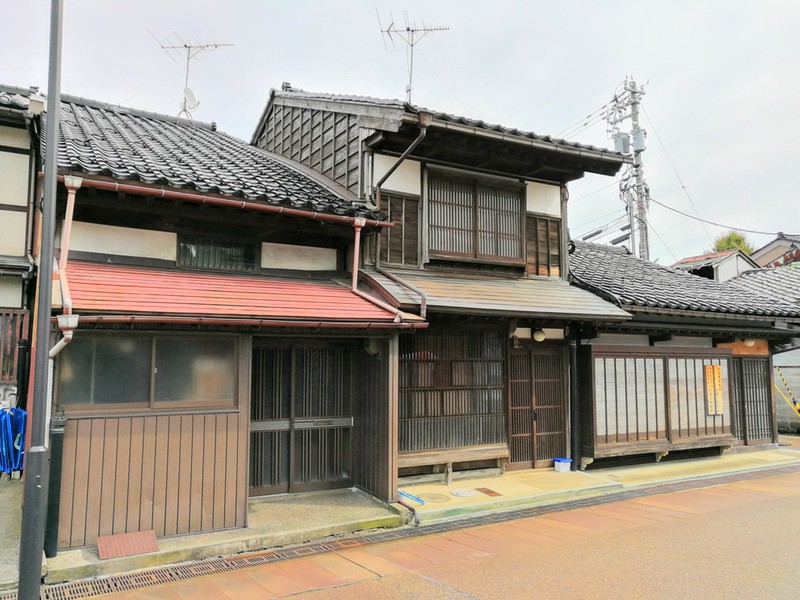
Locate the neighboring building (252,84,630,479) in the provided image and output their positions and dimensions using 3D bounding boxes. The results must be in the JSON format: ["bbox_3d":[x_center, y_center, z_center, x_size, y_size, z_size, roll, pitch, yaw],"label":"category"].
[{"bbox_3d":[0.396,-0.673,10.495,3.956,6.641,5.417,3,-7,-30],"label":"neighboring building"}]

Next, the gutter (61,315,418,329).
[{"bbox_3d":[-1.310,0.217,6.046,3.752,0.090,0.110,3,-7,-30],"label":"gutter"}]

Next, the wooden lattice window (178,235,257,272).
[{"bbox_3d":[-2.141,-0.549,7.388,0.942,0.424,0.080,3,-7,-30],"label":"wooden lattice window"}]

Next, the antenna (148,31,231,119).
[{"bbox_3d":[-4.542,-4.898,13.940,1.650,1.750,1.550,0,-6,4],"label":"antenna"}]

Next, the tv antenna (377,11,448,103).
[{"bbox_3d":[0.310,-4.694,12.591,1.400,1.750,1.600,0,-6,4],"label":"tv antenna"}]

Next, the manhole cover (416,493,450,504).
[{"bbox_3d":[0.404,2.404,7.528,0.400,0.030,0.400,2,-3,0],"label":"manhole cover"}]

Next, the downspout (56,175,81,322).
[{"bbox_3d":[-3.020,-0.491,5.694,0.200,1.452,0.950,3,-7,-30],"label":"downspout"}]

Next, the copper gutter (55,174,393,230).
[{"bbox_3d":[-1.732,-1.038,6.817,3.831,0.100,0.120,3,-7,-30],"label":"copper gutter"}]

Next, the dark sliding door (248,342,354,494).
[{"bbox_3d":[-1.254,1.423,7.615,1.468,1.805,0.100,3,-7,-30],"label":"dark sliding door"}]

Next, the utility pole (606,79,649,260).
[{"bbox_3d":[8.192,-2.088,21.444,1.400,11.886,1.300,3,-7,-30],"label":"utility pole"}]

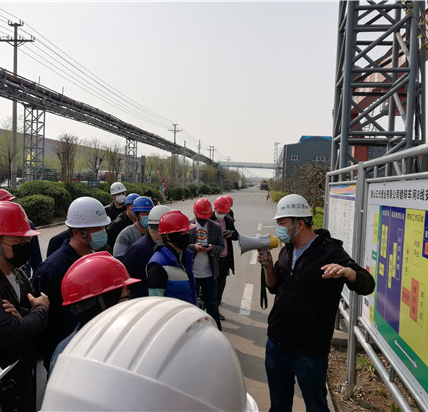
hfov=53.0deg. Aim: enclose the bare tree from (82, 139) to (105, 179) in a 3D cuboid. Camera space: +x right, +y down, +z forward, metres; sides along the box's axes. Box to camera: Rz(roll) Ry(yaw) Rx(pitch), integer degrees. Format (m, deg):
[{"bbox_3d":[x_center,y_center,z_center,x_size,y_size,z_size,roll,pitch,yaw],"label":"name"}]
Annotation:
[{"bbox_3d":[-9.645,-2.859,34.962,2.300,5.300,2.300,2,3,6],"label":"bare tree"}]

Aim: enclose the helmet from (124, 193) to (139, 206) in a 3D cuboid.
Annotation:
[{"bbox_3d":[-1.094,-0.089,5.900,0.280,0.160,0.220,-6,3,-4],"label":"helmet"}]

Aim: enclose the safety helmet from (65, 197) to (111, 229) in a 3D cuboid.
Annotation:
[{"bbox_3d":[-0.736,0.035,2.520,0.280,0.165,0.225,1,3,12],"label":"safety helmet"}]

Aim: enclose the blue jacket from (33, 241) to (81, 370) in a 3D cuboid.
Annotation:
[{"bbox_3d":[-0.844,0.574,2.550,0.330,0.720,0.500,3,3,17],"label":"blue jacket"}]

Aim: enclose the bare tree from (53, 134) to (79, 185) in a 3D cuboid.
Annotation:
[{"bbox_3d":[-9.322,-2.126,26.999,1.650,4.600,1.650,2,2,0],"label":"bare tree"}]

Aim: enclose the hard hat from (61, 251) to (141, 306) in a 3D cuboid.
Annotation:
[{"bbox_3d":[-0.406,0.250,1.540,0.285,0.153,0.220,-15,10,-29],"label":"hard hat"}]

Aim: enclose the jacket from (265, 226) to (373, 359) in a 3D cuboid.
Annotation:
[{"bbox_3d":[0.646,0.510,2.650,0.450,0.750,0.630,0,4,-34],"label":"jacket"}]

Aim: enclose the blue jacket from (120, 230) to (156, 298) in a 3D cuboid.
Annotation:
[{"bbox_3d":[-0.663,0.605,4.150,0.340,0.720,0.500,3,3,20],"label":"blue jacket"}]

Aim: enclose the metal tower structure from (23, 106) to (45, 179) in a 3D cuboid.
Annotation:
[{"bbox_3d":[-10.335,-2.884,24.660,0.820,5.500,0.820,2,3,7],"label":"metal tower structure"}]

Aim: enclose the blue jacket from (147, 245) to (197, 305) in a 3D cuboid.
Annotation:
[{"bbox_3d":[-0.315,0.549,3.250,0.290,0.610,0.440,3,3,30],"label":"blue jacket"}]

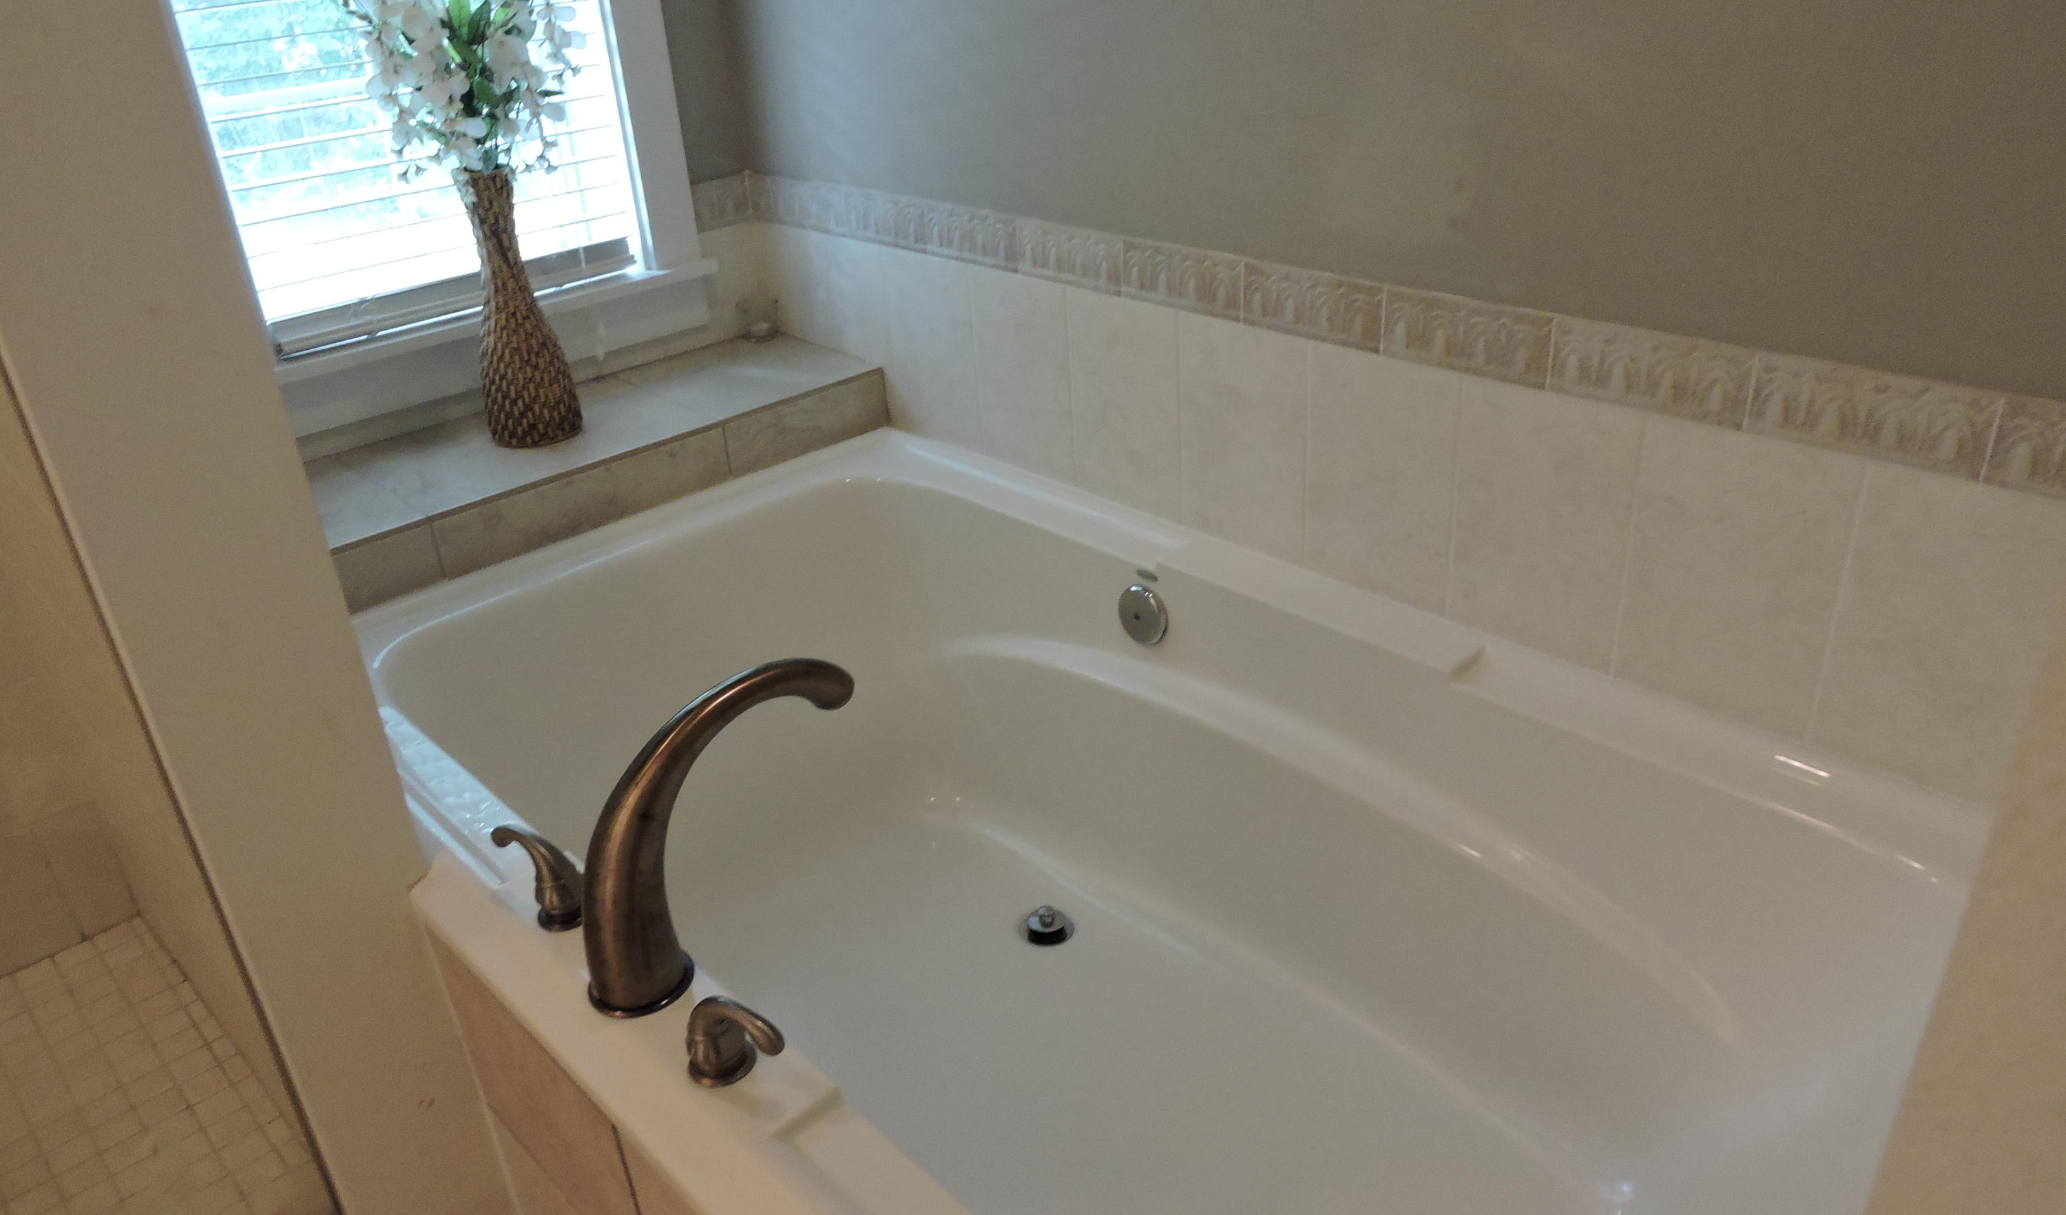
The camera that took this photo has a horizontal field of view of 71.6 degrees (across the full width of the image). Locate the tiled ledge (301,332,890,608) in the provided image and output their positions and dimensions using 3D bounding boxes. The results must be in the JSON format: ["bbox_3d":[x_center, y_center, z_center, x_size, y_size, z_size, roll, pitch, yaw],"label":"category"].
[{"bbox_3d":[-0.735,-0.209,2.154,1.037,0.100,0.346,-26,35,-36],"label":"tiled ledge"}]

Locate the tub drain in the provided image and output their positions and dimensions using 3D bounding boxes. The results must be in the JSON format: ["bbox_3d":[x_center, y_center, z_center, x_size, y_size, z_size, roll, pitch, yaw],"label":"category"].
[{"bbox_3d":[0.017,0.413,1.903,0.075,0.037,0.075,-3,27,2],"label":"tub drain"}]

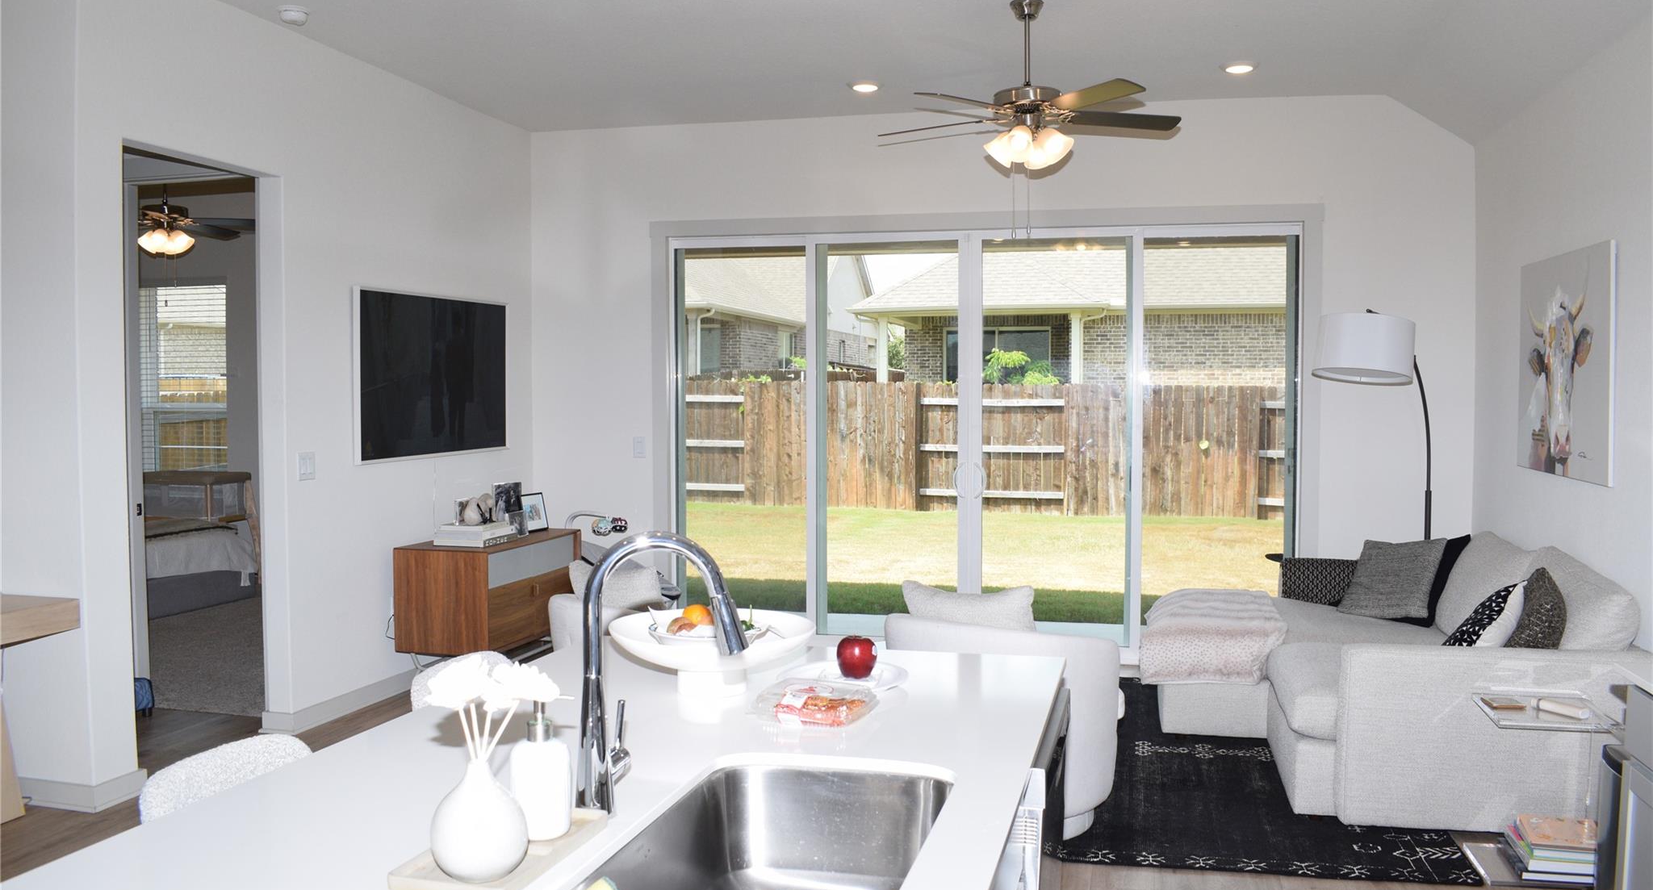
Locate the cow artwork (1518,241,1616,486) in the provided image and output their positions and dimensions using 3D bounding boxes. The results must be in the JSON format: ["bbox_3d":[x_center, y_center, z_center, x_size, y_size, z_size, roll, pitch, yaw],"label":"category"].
[{"bbox_3d":[2.808,-0.302,4.734,0.027,0.845,1.060,1,3,15],"label":"cow artwork"}]

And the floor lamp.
[{"bbox_3d":[2.768,0.318,6.186,0.670,1.972,0.430,1,3,15],"label":"floor lamp"}]

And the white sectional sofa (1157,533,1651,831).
[{"bbox_3d":[2.259,0.877,5.362,1.580,0.925,2.050,1,3,15],"label":"white sectional sofa"}]

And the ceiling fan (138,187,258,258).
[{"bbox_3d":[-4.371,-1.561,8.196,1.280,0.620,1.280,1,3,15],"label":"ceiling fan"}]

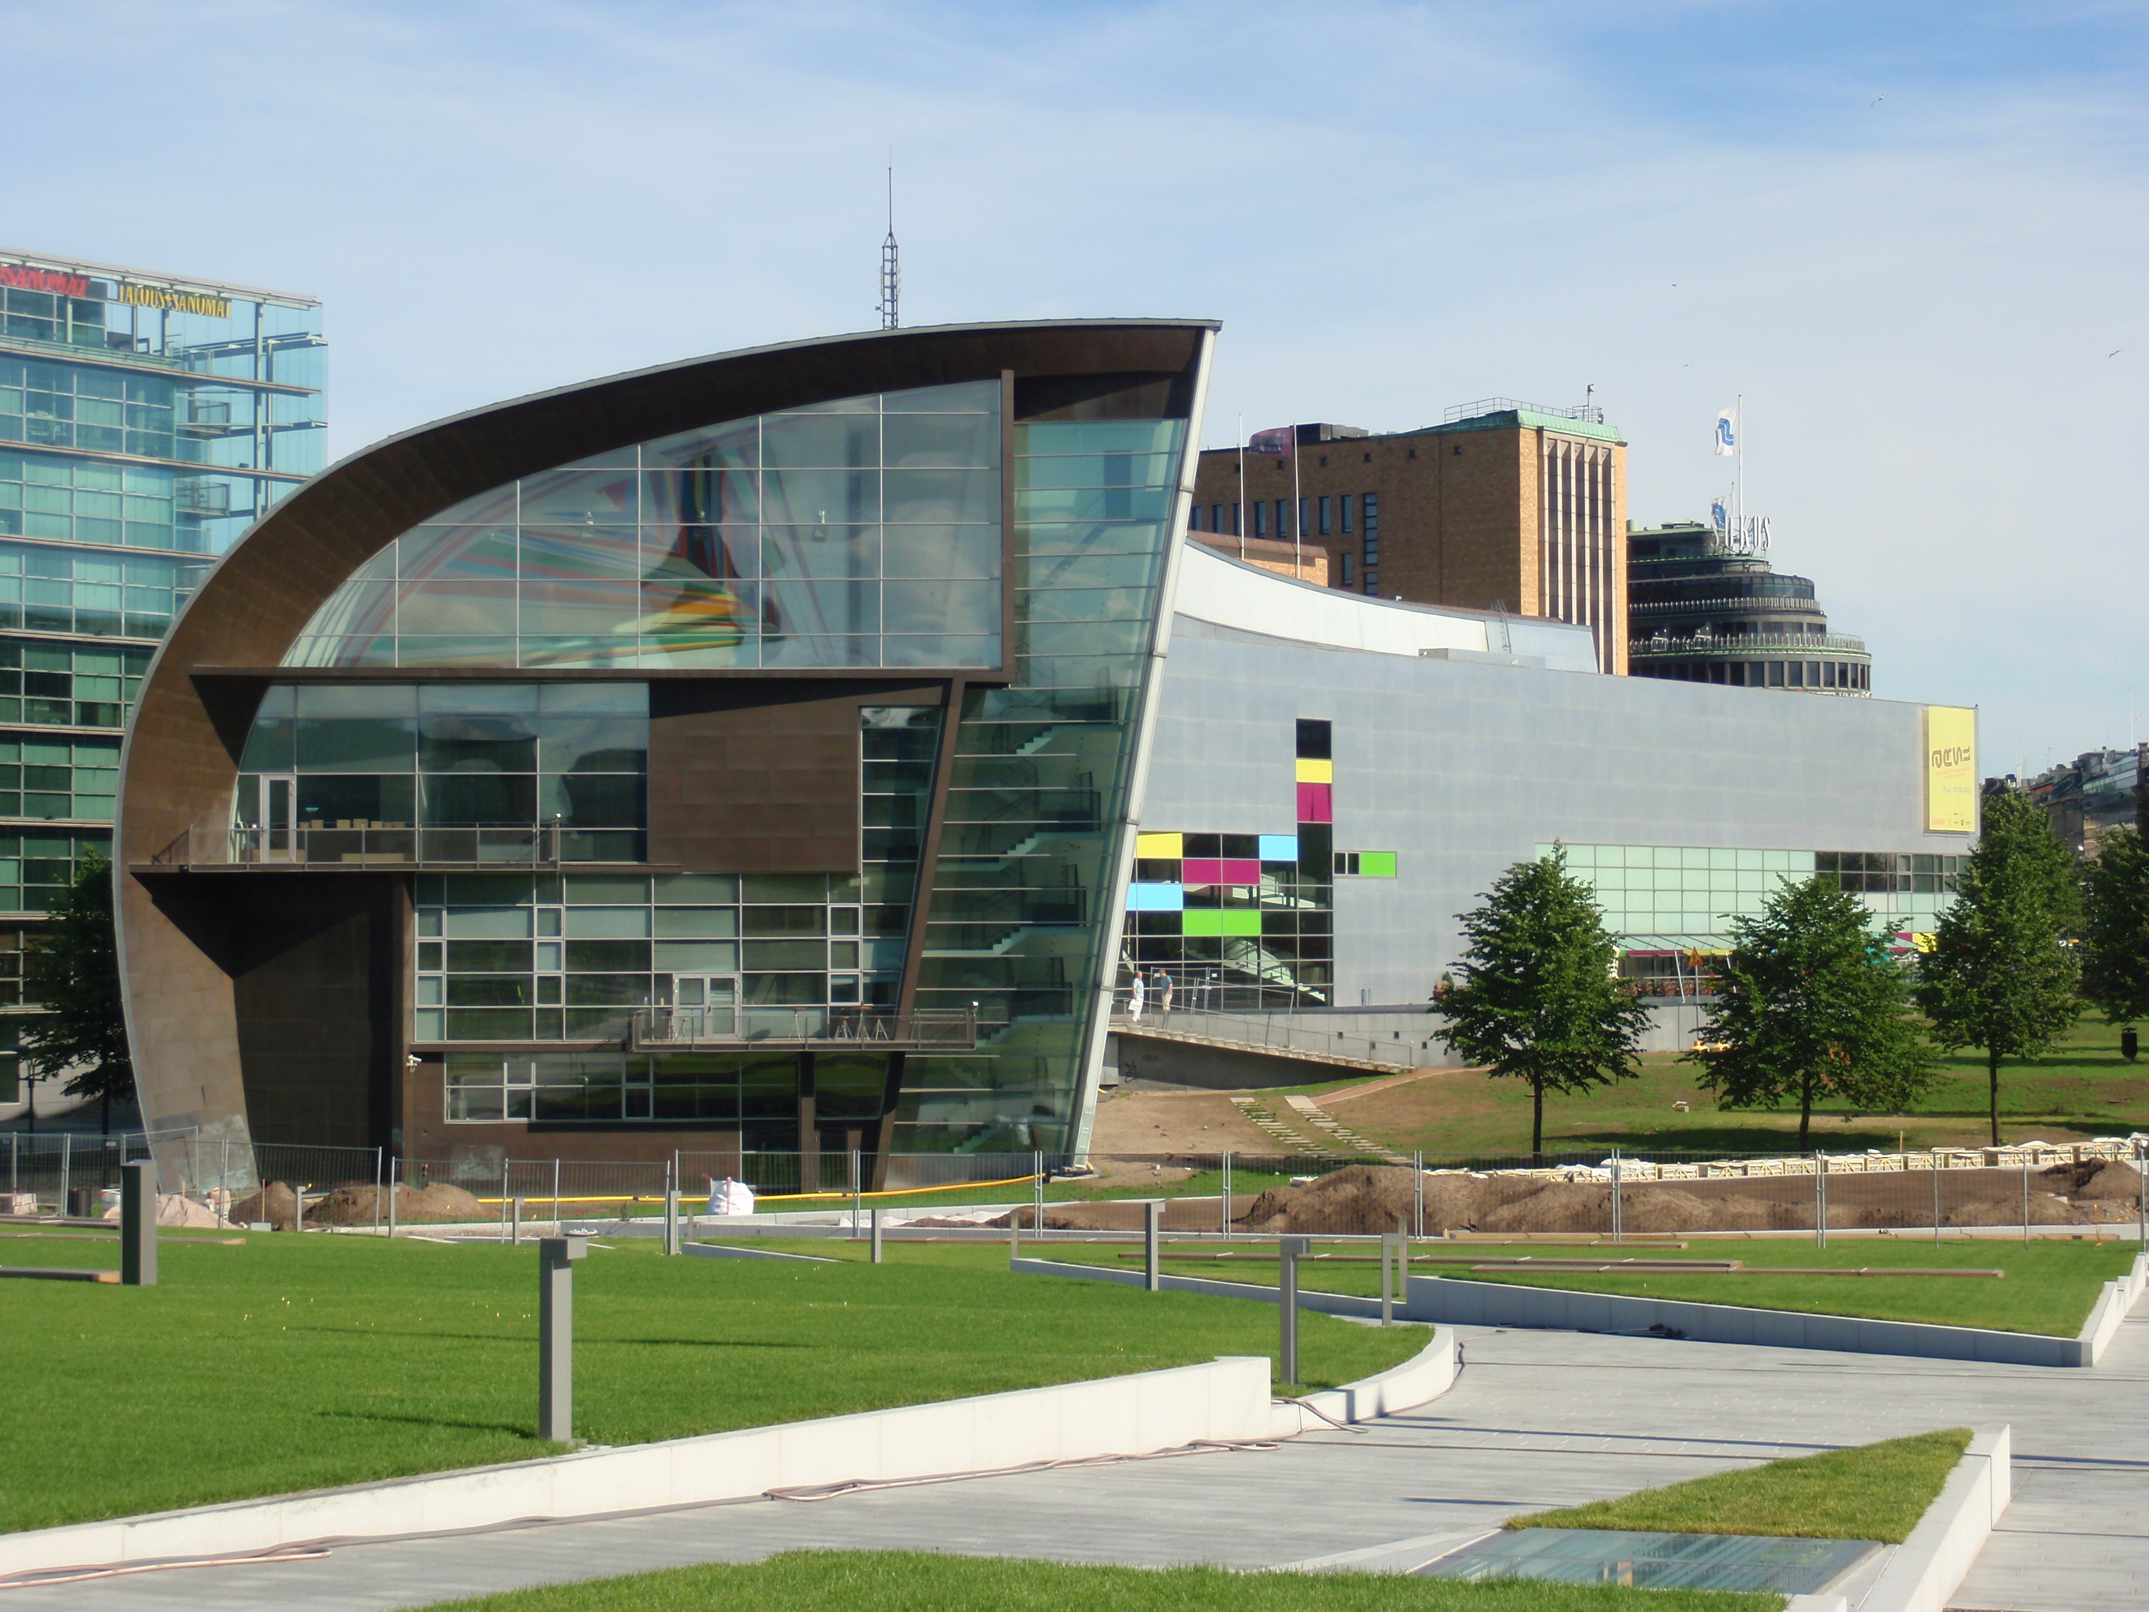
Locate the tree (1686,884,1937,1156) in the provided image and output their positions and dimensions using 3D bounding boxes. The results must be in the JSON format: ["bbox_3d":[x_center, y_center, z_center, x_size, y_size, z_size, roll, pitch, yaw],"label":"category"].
[{"bbox_3d":[20.329,5.726,120.000,6.400,7.600,6.100,-1,-2,10],"label":"tree"}]

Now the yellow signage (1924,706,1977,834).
[{"bbox_3d":[39.930,-1.622,198.000,0.250,5.750,4.700,-2,-3,39],"label":"yellow signage"}]

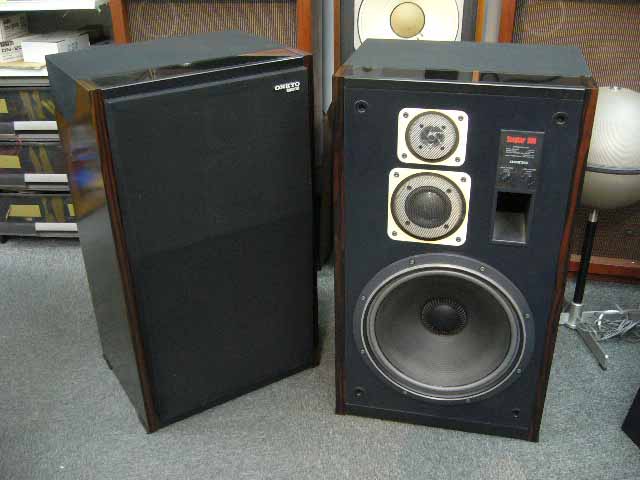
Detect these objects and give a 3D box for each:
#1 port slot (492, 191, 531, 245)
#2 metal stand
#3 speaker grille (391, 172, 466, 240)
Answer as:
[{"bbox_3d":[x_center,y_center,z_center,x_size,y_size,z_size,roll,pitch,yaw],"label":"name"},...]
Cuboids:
[{"bbox_3d":[0.376,-0.055,1.270,0.065,0.108,0.055,6,28,12],"label":"port slot"},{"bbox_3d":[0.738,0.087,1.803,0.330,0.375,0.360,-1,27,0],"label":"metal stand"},{"bbox_3d":[0.216,-0.068,1.282,0.149,0.149,0.020,6,28,12],"label":"speaker grille"}]

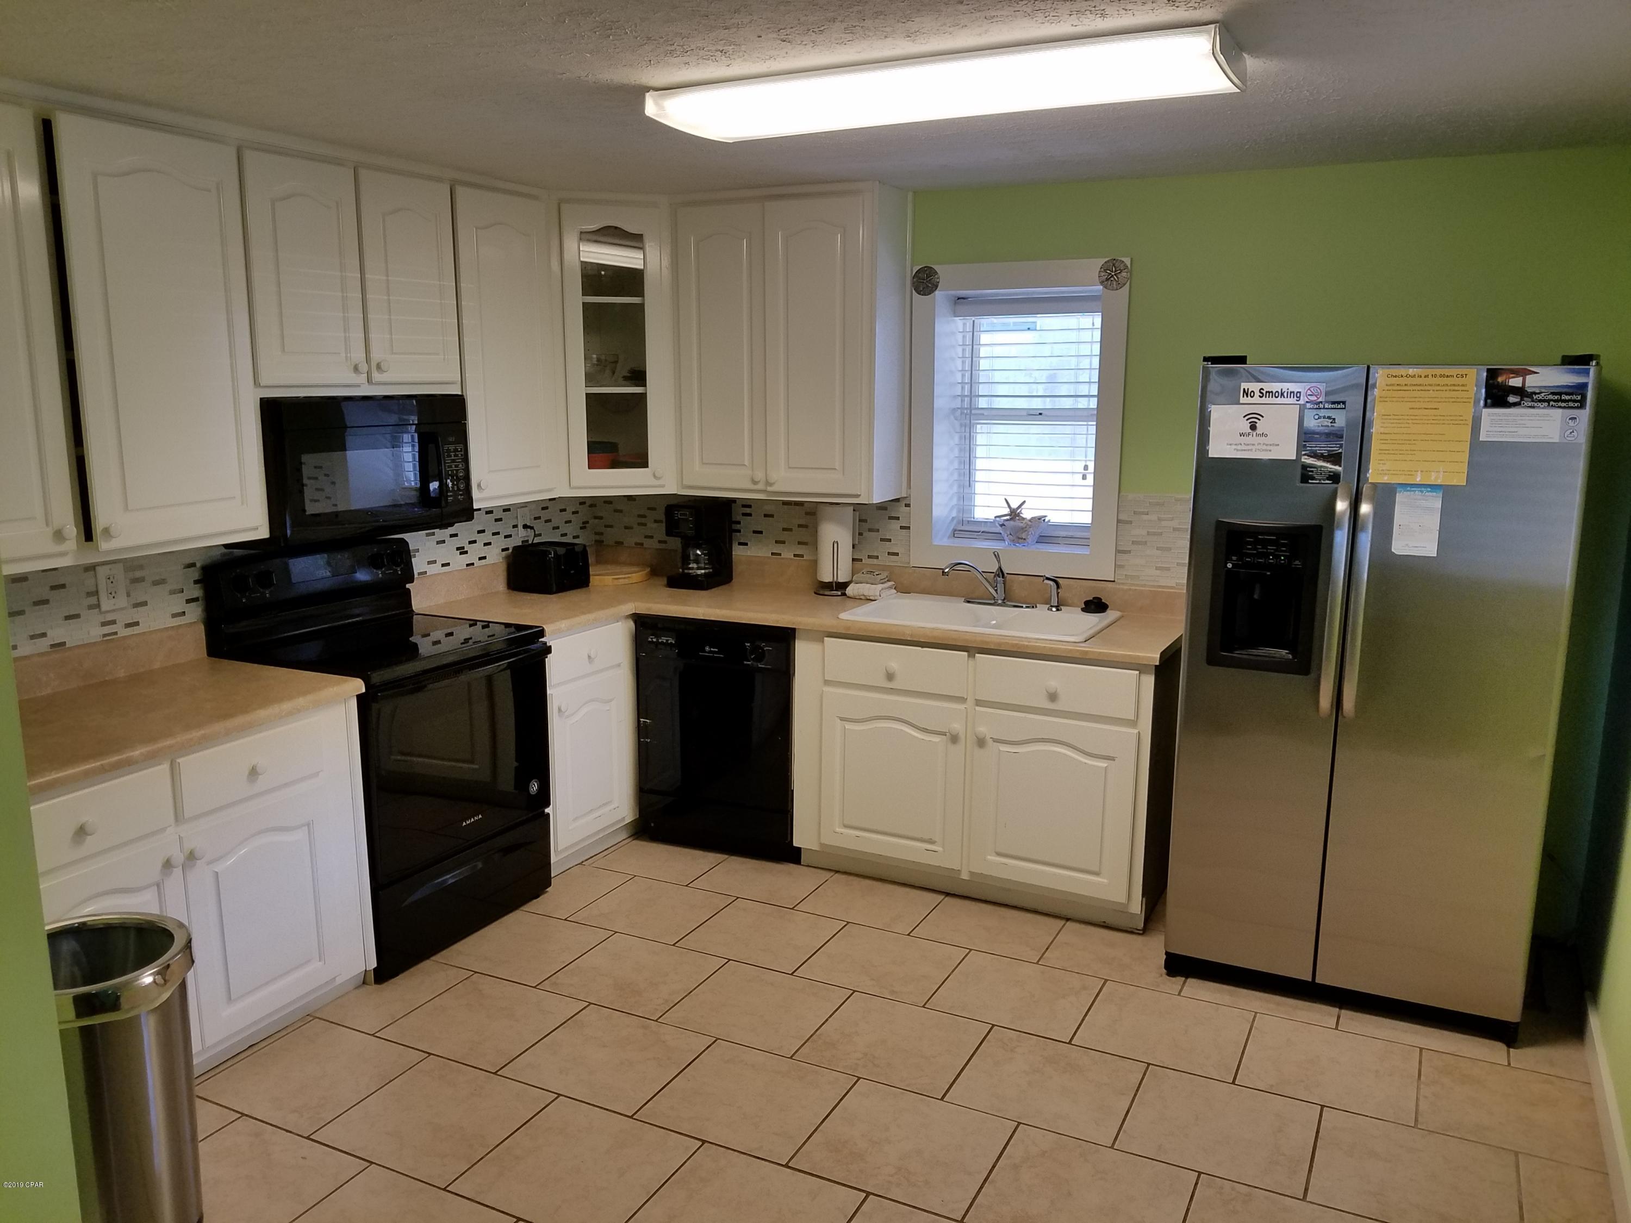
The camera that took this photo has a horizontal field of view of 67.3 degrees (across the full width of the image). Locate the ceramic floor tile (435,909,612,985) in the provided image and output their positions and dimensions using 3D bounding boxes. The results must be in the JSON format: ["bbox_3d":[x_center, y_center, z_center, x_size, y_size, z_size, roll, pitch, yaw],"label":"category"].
[{"bbox_3d":[-0.892,1.027,3.750,0.404,0.010,0.386,5,12,26],"label":"ceramic floor tile"}]

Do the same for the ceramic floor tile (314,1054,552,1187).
[{"bbox_3d":[-0.892,1.194,2.892,0.405,0.010,0.391,6,12,26],"label":"ceramic floor tile"}]

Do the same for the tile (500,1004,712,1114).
[{"bbox_3d":[-0.524,1.142,3.134,0.405,0.012,0.395,5,12,26],"label":"tile"}]

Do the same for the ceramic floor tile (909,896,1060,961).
[{"bbox_3d":[0.562,1.002,3.896,0.404,0.010,0.377,5,12,26],"label":"ceramic floor tile"}]

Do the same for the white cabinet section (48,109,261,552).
[{"bbox_3d":[-1.685,-0.659,2.997,0.320,0.963,0.457,5,12,25],"label":"white cabinet section"}]

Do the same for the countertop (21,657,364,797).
[{"bbox_3d":[-1.756,0.271,3.036,0.645,0.040,1.090,5,12,26],"label":"countertop"}]

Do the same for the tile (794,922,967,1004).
[{"bbox_3d":[0.203,1.048,3.640,0.405,0.012,0.395,5,12,26],"label":"tile"}]

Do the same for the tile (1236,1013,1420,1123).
[{"bbox_3d":[1.299,1.153,3.097,0.405,0.012,0.395,5,12,26],"label":"tile"}]

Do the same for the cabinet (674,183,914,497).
[{"bbox_3d":[-0.090,-0.996,4.645,0.840,1.110,0.335,5,12,26],"label":"cabinet"}]

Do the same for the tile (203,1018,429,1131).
[{"bbox_3d":[-1.275,1.174,3.108,0.406,0.010,0.402,5,12,26],"label":"tile"}]

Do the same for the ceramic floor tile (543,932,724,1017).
[{"bbox_3d":[-0.525,1.064,3.579,0.405,0.010,0.391,6,12,26],"label":"ceramic floor tile"}]

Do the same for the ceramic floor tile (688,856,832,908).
[{"bbox_3d":[-0.176,0.948,4.322,0.406,0.010,0.385,5,12,26],"label":"ceramic floor tile"}]

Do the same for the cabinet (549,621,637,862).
[{"bbox_3d":[-1.032,0.435,4.391,0.585,0.850,0.480,5,12,26],"label":"cabinet"}]

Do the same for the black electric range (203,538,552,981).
[{"bbox_3d":[-1.301,0.404,3.833,0.645,1.180,0.770,5,12,26],"label":"black electric range"}]

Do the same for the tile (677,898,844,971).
[{"bbox_3d":[-0.163,1.013,3.821,0.405,0.012,0.395,5,12,26],"label":"tile"}]

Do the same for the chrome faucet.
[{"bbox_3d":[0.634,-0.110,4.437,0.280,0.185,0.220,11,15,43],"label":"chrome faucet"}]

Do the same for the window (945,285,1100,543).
[{"bbox_3d":[0.769,-0.688,4.430,0.580,0.890,0.090,5,12,26],"label":"window"}]

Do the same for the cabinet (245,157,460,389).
[{"bbox_3d":[-1.438,-0.963,3.567,0.310,0.630,0.760,5,12,26],"label":"cabinet"}]

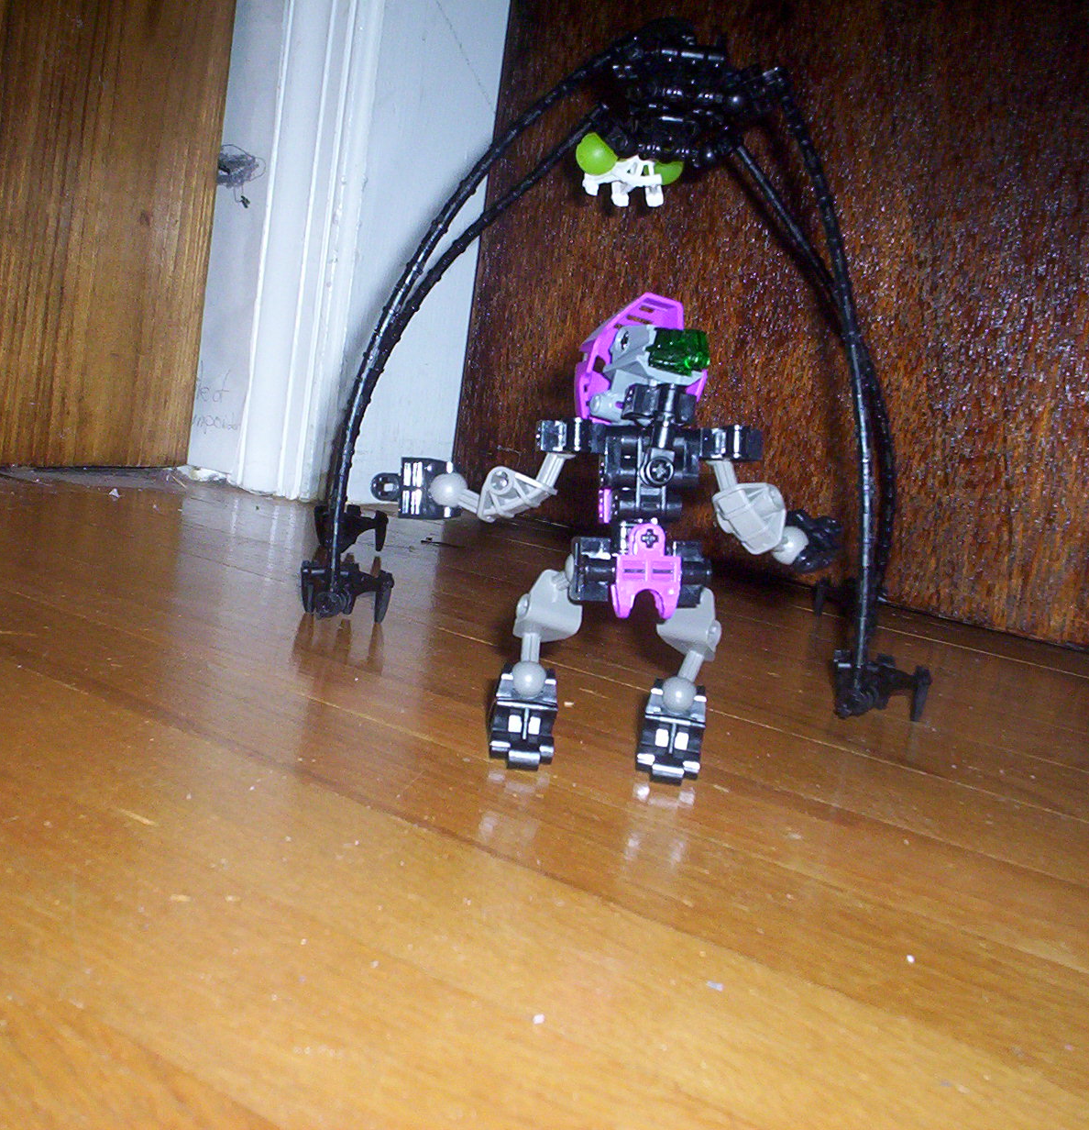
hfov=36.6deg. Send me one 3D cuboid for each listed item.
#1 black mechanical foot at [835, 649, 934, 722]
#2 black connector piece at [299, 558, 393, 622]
[{"bbox_3d":[0.119,0.043,0.583,0.035,0.022,0.024,8,9,0],"label":"black mechanical foot"},{"bbox_3d":[-0.074,0.009,0.620,0.035,0.022,0.024,8,9,0],"label":"black connector piece"}]

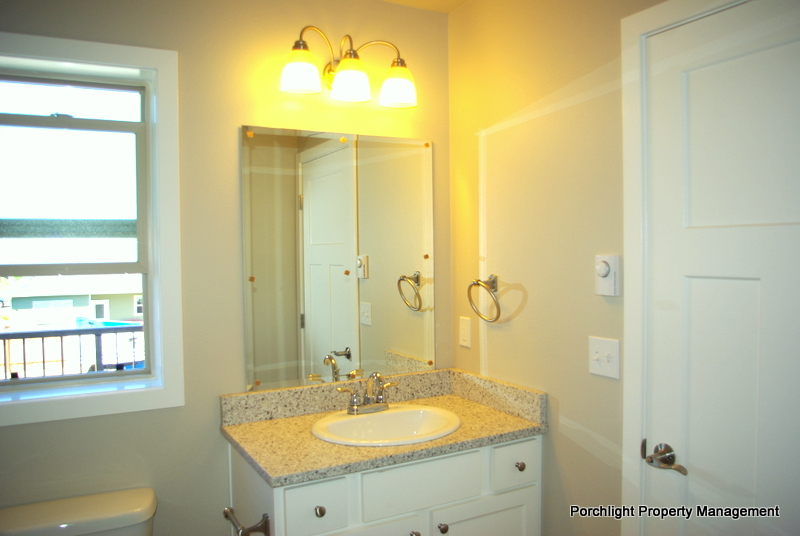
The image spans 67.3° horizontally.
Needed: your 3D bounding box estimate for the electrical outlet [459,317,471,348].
[{"bbox_3d":[0.263,0.258,2.406,0.010,0.115,0.070,-1,1,-30],"label":"electrical outlet"}]

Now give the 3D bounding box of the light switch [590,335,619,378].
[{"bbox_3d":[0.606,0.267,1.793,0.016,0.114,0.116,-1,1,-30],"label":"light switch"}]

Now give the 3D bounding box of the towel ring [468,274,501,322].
[{"bbox_3d":[0.318,0.116,2.218,0.095,0.174,0.165,-1,1,-30],"label":"towel ring"}]

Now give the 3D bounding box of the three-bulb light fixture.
[{"bbox_3d":[-0.182,-0.704,2.144,0.522,0.272,0.200,-1,1,-30],"label":"three-bulb light fixture"}]

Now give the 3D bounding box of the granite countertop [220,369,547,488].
[{"bbox_3d":[-0.056,0.493,2.028,0.945,0.129,0.560,-1,1,-30],"label":"granite countertop"}]

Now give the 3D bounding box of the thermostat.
[{"bbox_3d":[0.608,0.022,1.768,0.030,0.118,0.070,-1,1,-30],"label":"thermostat"}]

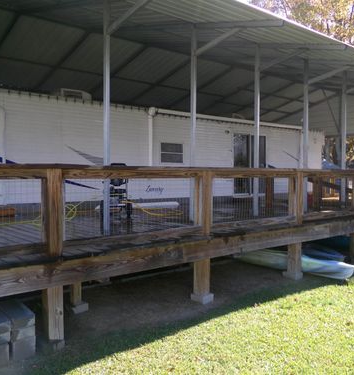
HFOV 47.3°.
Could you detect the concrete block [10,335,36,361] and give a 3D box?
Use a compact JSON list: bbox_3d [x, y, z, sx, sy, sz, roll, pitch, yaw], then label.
[{"bbox_3d":[-1.515,1.464,3.824,0.197,0.197,0.400,-1,2,-42],"label":"concrete block"}]

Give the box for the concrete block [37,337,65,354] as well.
[{"bbox_3d":[-1.180,1.480,3.809,0.195,0.110,0.195,-1,2,-39],"label":"concrete block"}]

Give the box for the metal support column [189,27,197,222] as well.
[{"bbox_3d":[0.258,-0.993,6.350,0.064,3.100,0.064,-1,2,-39],"label":"metal support column"}]

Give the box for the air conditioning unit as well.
[{"bbox_3d":[-2.518,-2.042,9.511,0.770,0.330,0.670,-1,2,-39],"label":"air conditioning unit"}]

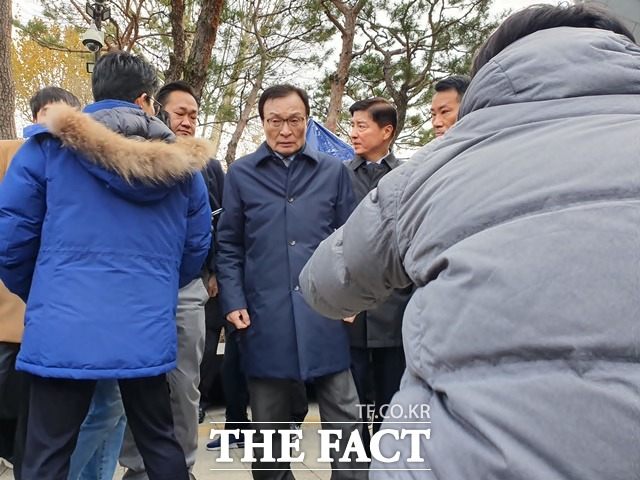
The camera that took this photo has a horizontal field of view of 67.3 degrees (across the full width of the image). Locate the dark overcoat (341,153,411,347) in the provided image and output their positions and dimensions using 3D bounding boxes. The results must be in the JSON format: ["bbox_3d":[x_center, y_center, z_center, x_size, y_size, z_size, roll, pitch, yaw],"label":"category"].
[{"bbox_3d":[0.253,0.045,2.270,0.580,0.920,0.340,-1,-3,16],"label":"dark overcoat"}]

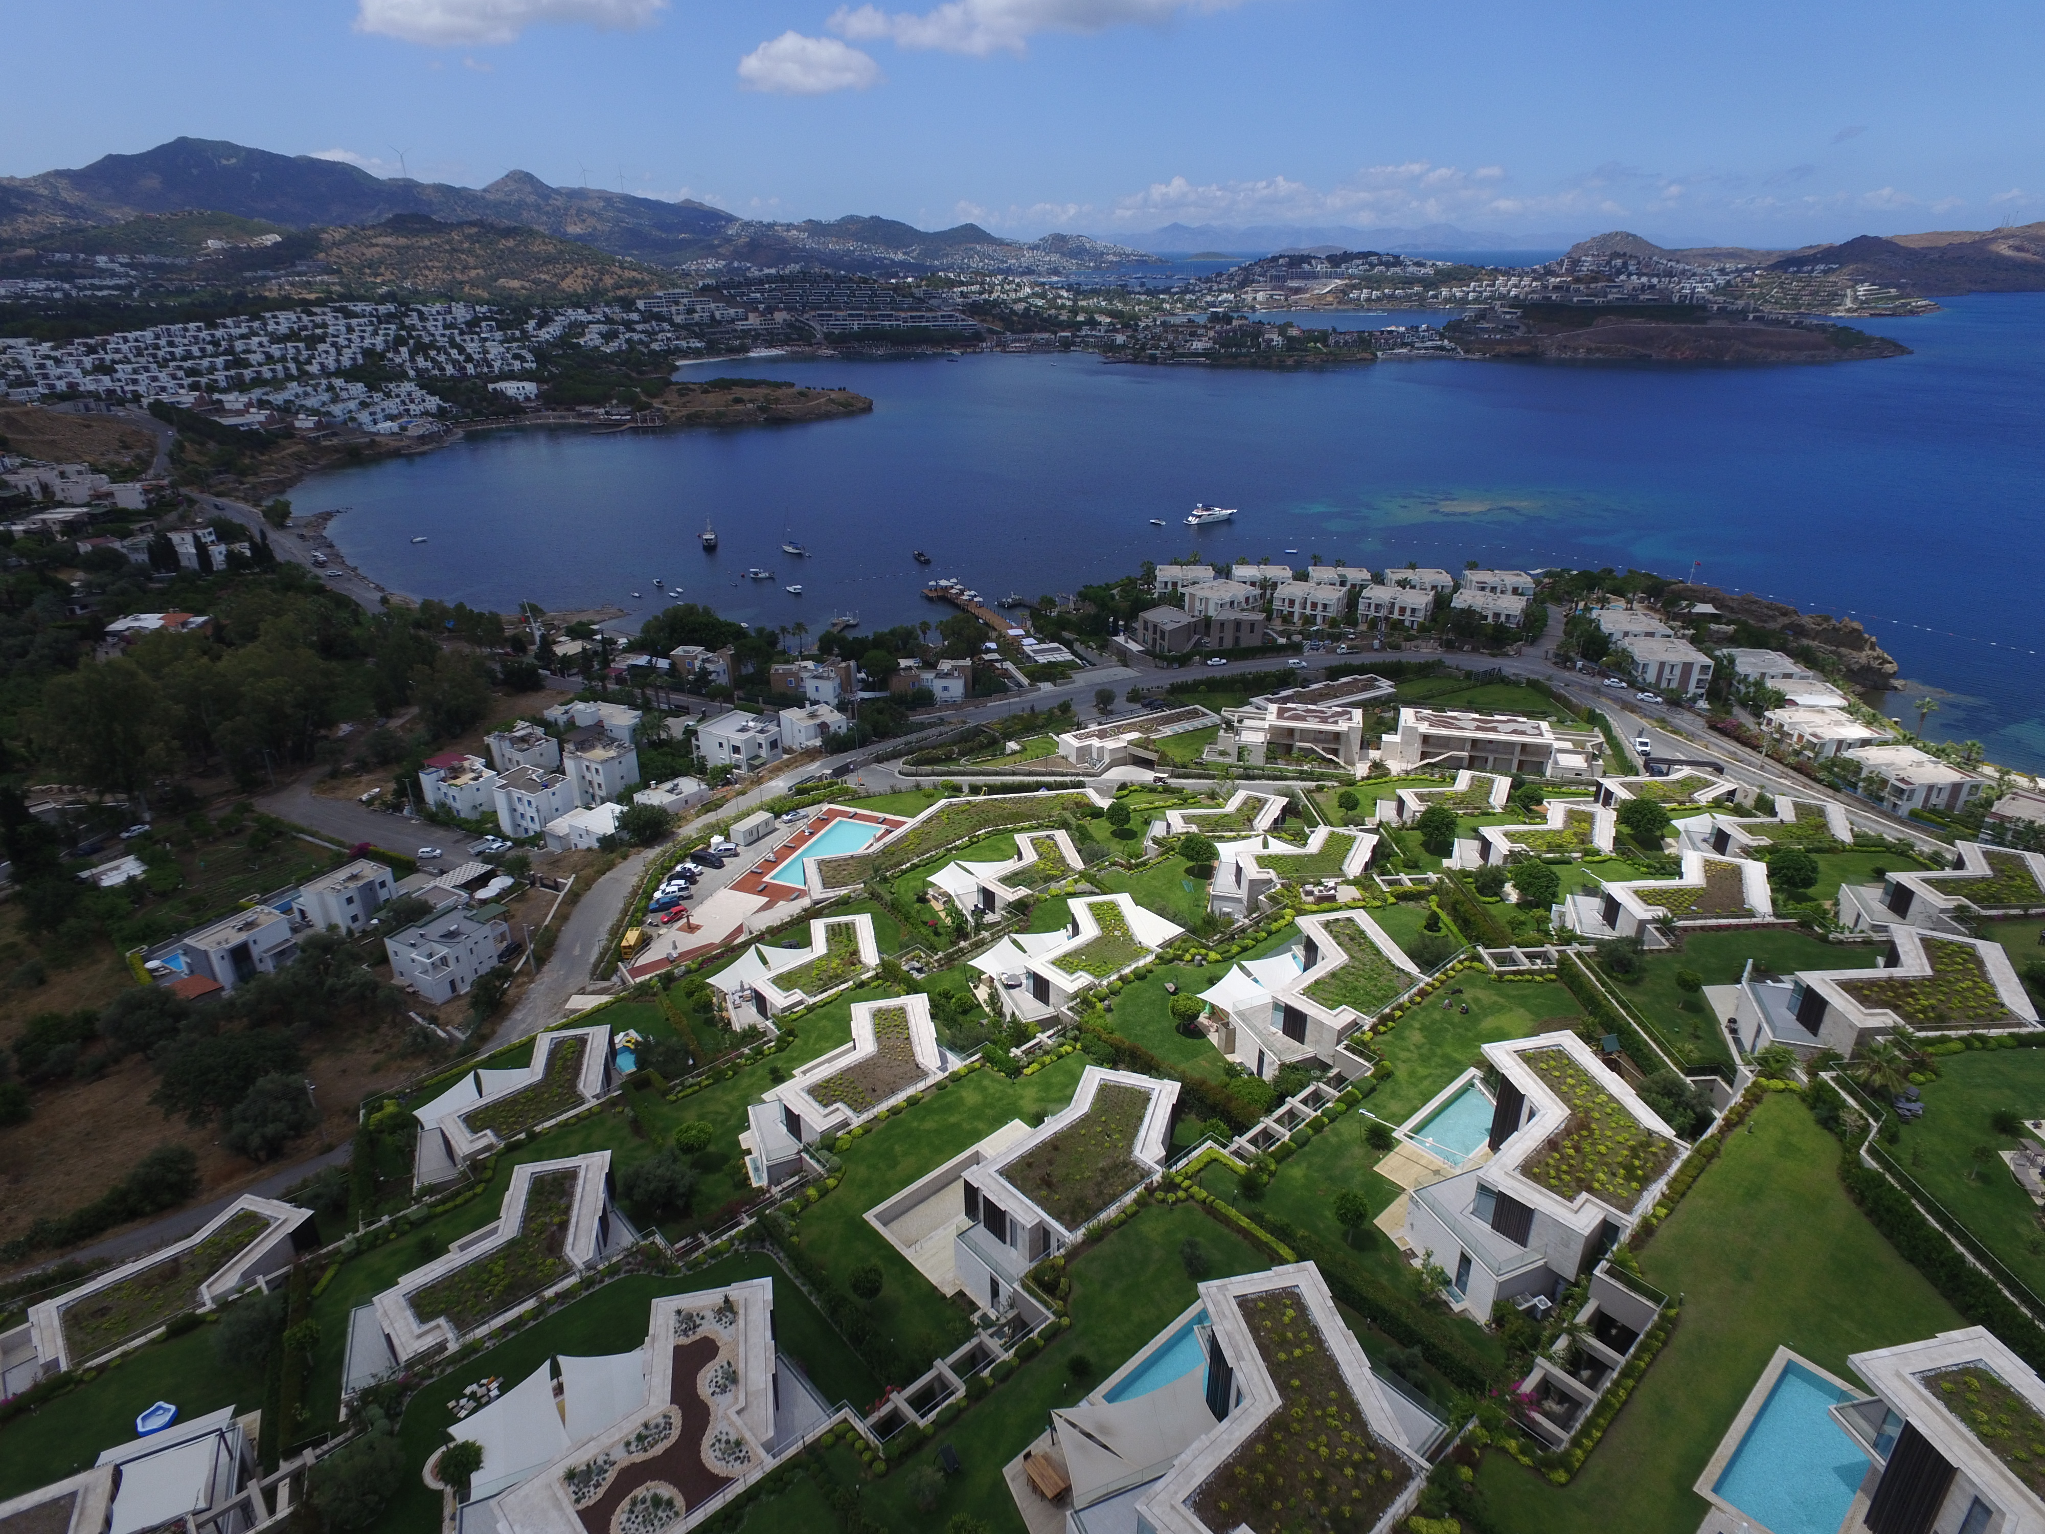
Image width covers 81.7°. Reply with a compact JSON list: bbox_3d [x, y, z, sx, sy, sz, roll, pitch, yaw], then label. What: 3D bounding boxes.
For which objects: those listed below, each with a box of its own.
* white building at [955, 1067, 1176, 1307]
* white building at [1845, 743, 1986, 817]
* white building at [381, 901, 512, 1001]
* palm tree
[{"bbox_3d":[4.500,32.010,91.110,21.500,7.200,12.600,-22,32,-40],"label":"white building"},{"bbox_3d":[153.750,2.880,205.760,15.200,6.300,16.000,-3,24,-6],"label":"white building"},{"bbox_3d":[-72.900,23.380,150.550,8.500,6.500,10.800,15,28,30],"label":"white building"},{"bbox_3d":[58.020,20.610,80.200,4.000,3.900,4.000,0,24,0],"label":"palm tree"}]

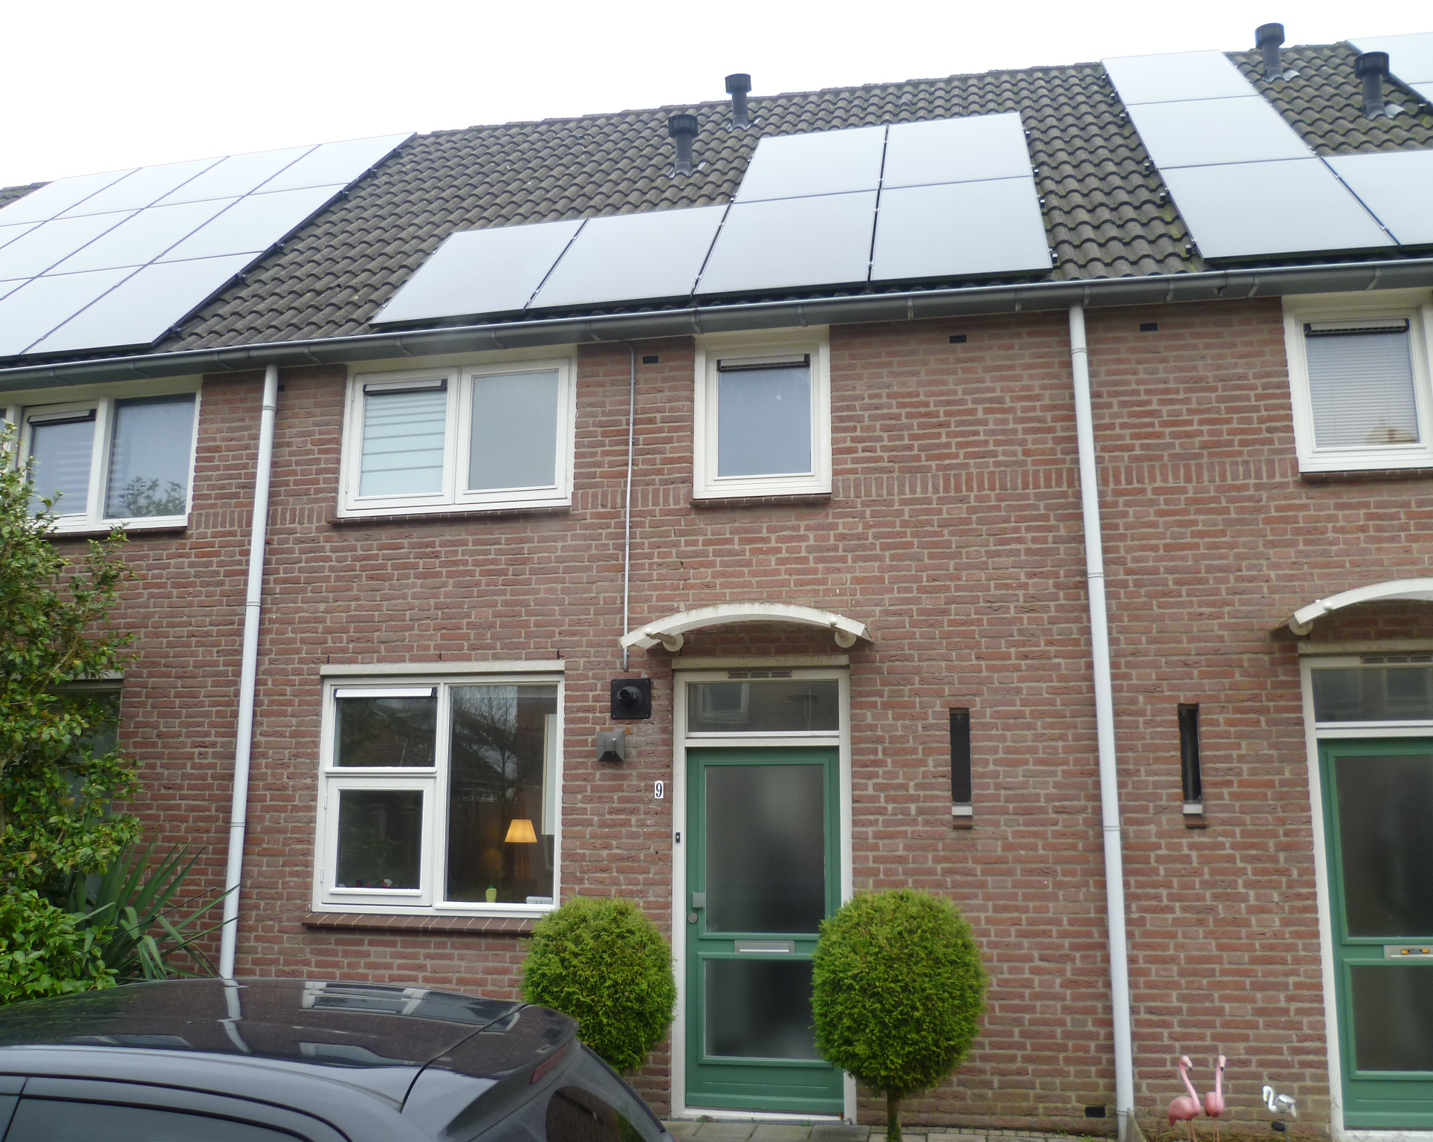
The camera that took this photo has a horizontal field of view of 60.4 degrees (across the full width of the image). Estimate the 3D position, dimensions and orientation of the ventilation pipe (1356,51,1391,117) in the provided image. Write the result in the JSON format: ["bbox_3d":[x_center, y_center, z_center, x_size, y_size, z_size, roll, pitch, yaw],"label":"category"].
[{"bbox_3d":[4.838,-3.523,9.054,0.240,0.509,0.240,-2,-11,11],"label":"ventilation pipe"}]

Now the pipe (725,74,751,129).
[{"bbox_3d":[0.200,-4.046,10.754,0.225,0.460,0.225,-2,-11,11],"label":"pipe"}]

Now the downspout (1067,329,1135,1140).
[{"bbox_3d":[2.097,0.681,6.702,0.085,4.515,0.085,-2,-11,11],"label":"downspout"}]

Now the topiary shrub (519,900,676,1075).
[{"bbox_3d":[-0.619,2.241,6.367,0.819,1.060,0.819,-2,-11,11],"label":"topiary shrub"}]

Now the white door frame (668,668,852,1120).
[{"bbox_3d":[0.265,1.793,7.007,1.035,2.471,0.110,-2,-11,11],"label":"white door frame"}]

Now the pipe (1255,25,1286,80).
[{"bbox_3d":[4.470,-4.129,9.918,0.225,0.460,0.225,-2,-11,11],"label":"pipe"}]

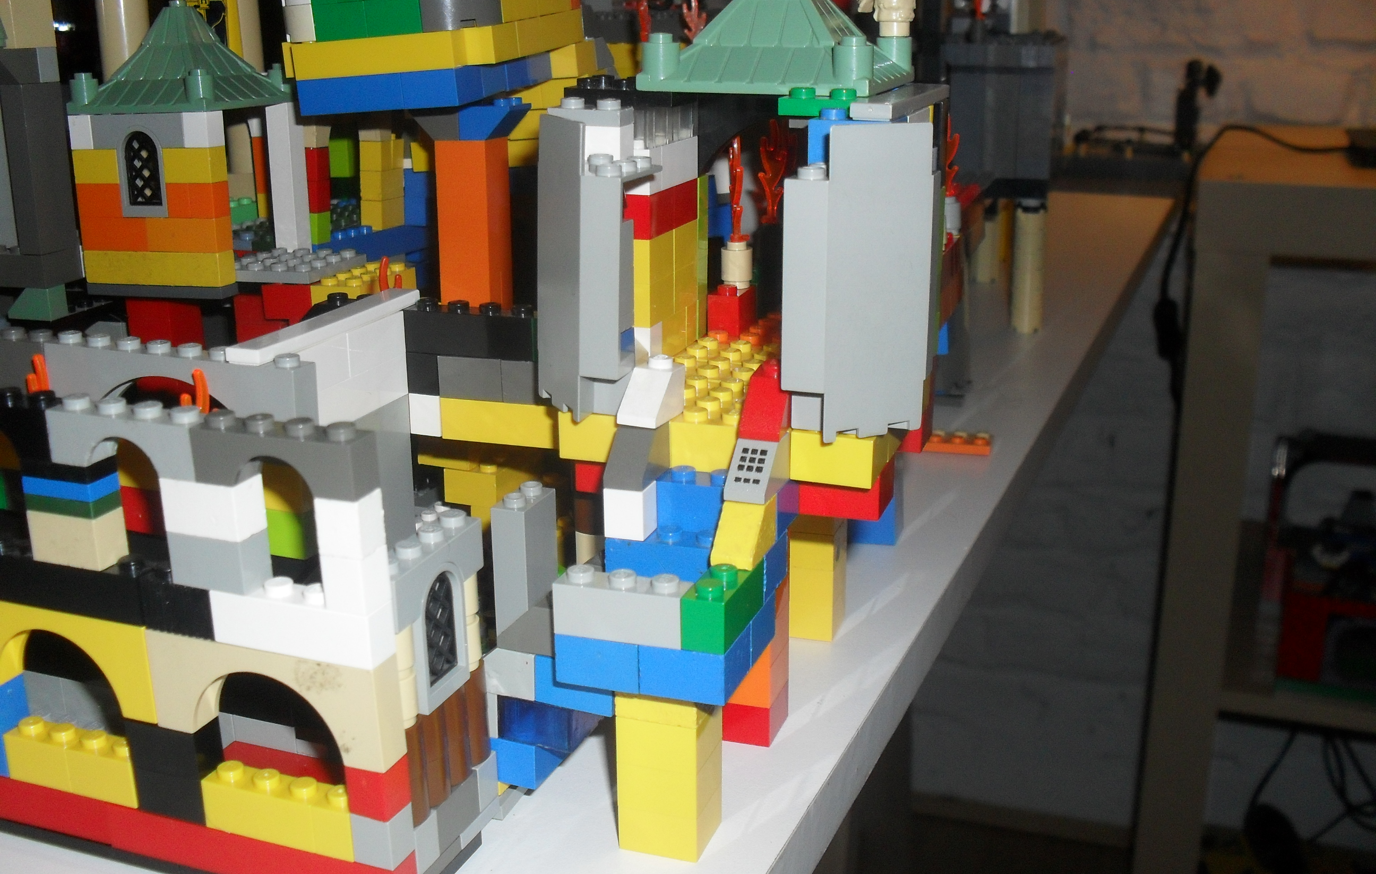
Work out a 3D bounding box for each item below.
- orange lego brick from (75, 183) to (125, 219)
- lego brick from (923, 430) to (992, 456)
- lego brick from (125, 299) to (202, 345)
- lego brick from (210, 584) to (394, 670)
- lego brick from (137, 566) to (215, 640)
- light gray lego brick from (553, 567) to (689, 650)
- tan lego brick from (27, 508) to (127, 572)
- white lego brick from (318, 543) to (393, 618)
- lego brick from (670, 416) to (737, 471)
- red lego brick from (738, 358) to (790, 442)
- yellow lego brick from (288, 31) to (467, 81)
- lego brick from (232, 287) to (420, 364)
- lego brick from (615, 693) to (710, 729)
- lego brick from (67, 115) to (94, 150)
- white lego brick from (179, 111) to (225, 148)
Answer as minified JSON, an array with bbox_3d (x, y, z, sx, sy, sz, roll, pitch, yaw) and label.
[{"bbox_3d":[-0.169,-0.070,0.407,0.016,0.011,0.008,5,17,19],"label":"orange lego brick"},{"bbox_3d":[0.102,0.002,0.521,0.024,0.005,0.014,5,17,19],"label":"lego brick"},{"bbox_3d":[-0.162,-0.038,0.432,0.016,0.013,0.016,5,17,19],"label":"lego brick"},{"bbox_3d":[-0.065,0.031,0.238,0.032,0.011,0.008,6,18,21],"label":"lego brick"},{"bbox_3d":[-0.087,0.028,0.242,0.016,0.010,0.008,5,17,20],"label":"lego brick"},{"bbox_3d":[-0.011,0.030,0.248,0.024,0.011,0.008,5,17,19],"label":"light gray lego brick"},{"bbox_3d":[-0.110,0.018,0.252,0.016,0.010,0.008,5,17,19],"label":"tan lego brick"},{"bbox_3d":[-0.054,0.022,0.227,0.008,0.010,0.008,5,17,20],"label":"white lego brick"},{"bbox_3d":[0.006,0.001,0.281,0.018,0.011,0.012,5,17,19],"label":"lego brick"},{"bbox_3d":[0.016,-0.006,0.267,0.008,0.011,0.016,5,17,19],"label":"red lego brick"},{"bbox_3d":[-0.084,-0.103,0.376,0.048,0.010,0.008,1,18,16],"label":"yellow lego brick"},{"bbox_3d":[-0.076,-0.024,0.298,0.008,0.003,0.064,4,17,17],"label":"lego brick"},{"bbox_3d":[-0.003,0.046,0.264,0.016,0.011,0.016,4,17,18],"label":"lego brick"},{"bbox_3d":[-0.169,-0.087,0.394,0.008,0.010,0.008,4,15,18],"label":"lego brick"},{"bbox_3d":[-0.132,-0.084,0.381,0.008,0.010,0.008,4,15,18],"label":"white lego brick"}]

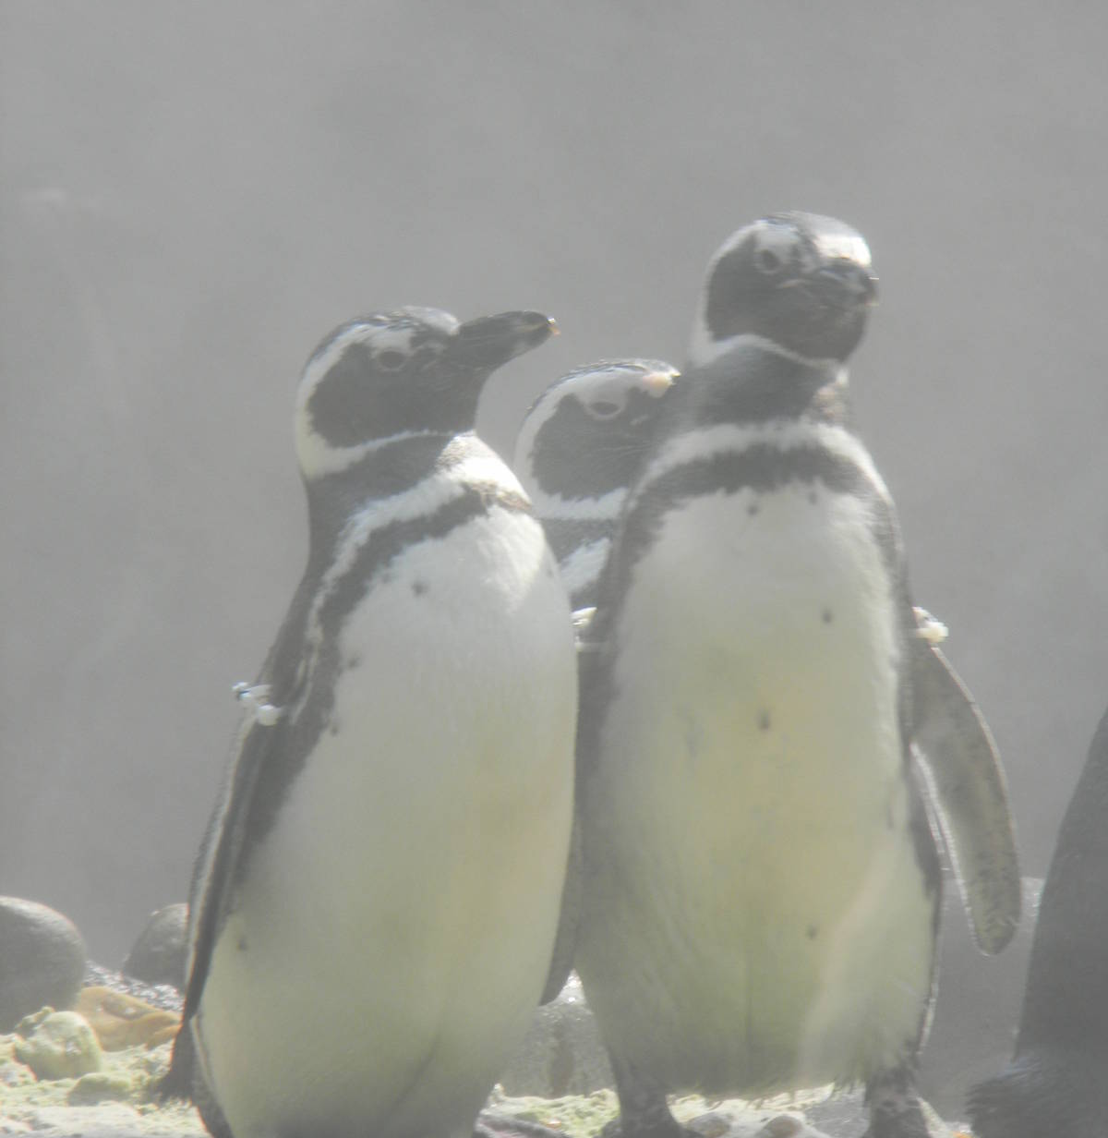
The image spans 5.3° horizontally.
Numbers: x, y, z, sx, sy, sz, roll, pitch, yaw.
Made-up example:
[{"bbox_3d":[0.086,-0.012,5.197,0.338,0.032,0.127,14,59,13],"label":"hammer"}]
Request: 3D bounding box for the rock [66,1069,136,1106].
[{"bbox_3d":[-0.285,0.325,7.514,0.046,0.018,0.038,0,10,0],"label":"rock"}]

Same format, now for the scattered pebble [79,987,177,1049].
[{"bbox_3d":[-0.274,0.288,7.678,0.068,0.034,0.052,0,10,0],"label":"scattered pebble"}]

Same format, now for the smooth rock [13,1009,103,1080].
[{"bbox_3d":[-0.318,0.301,7.596,0.057,0.037,0.048,0,10,0],"label":"smooth rock"}]

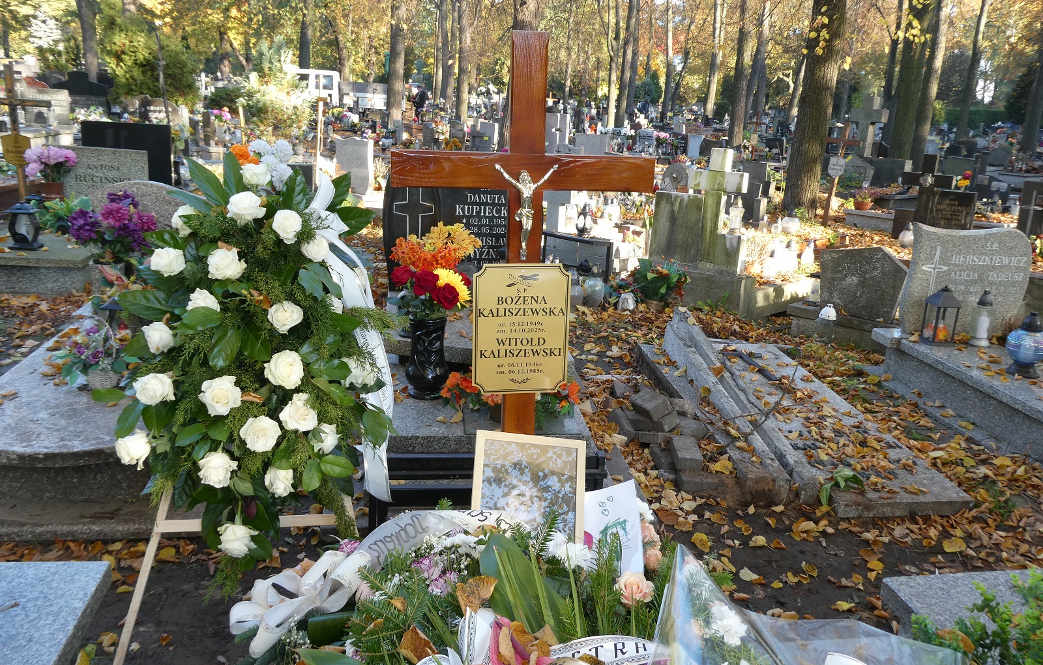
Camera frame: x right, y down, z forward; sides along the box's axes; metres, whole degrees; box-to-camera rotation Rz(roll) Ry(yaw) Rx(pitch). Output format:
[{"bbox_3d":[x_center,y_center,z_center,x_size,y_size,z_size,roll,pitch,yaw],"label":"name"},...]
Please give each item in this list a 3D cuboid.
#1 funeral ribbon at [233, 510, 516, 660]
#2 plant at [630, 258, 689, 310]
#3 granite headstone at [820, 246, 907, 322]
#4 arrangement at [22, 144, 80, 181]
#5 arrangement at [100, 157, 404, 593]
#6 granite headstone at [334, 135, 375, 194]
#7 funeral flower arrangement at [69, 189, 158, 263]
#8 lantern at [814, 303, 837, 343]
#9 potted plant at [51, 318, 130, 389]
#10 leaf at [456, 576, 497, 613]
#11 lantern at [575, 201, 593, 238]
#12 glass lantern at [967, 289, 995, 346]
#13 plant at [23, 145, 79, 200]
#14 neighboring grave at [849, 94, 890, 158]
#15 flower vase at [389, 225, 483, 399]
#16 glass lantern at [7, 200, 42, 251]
[{"bbox_3d":[-0.345,0.601,2.050,0.680,0.310,0.280,0,16,-6],"label":"funeral ribbon"},{"bbox_3d":[1.009,-0.351,6.200,0.400,0.350,0.360,3,16,6],"label":"plant"},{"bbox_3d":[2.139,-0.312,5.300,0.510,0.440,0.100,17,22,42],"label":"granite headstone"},{"bbox_3d":[-4.051,-1.460,7.270,0.413,0.319,0.359,-9,19,-29],"label":"arrangement"},{"bbox_3d":[-0.655,0.081,2.080,0.720,1.030,0.360,-1,8,-10],"label":"arrangement"},{"bbox_3d":[-2.100,-2.109,10.600,0.620,0.690,0.100,15,21,39],"label":"granite headstone"},{"bbox_3d":[-2.170,-0.566,4.500,0.426,0.383,0.370,-8,18,-26],"label":"funeral flower arrangement"},{"bbox_3d":[1.909,-0.059,5.300,0.125,0.225,0.125,8,17,20],"label":"lantern"},{"bbox_3d":[-1.712,0.082,3.360,0.273,0.275,0.237,-8,18,-27],"label":"potted plant"},{"bbox_3d":[-0.082,0.481,1.550,0.075,0.060,0.035,1,16,5],"label":"leaf"},{"bbox_3d":[0.513,-0.916,6.900,0.139,0.291,0.139,0,16,0],"label":"lantern"},{"bbox_3d":[2.407,-0.071,4.420,0.110,0.309,0.110,8,18,27],"label":"glass lantern"},{"bbox_3d":[-4.068,-1.388,7.300,0.408,0.461,0.355,-9,19,-29],"label":"plant"},{"bbox_3d":[5.043,-2.999,12.300,0.200,0.868,0.470,-14,21,-40],"label":"neighboring grave"},{"bbox_3d":[-0.331,-0.085,3.250,0.340,0.660,0.280,1,16,-3],"label":"flower vase"},{"bbox_3d":[-3.411,-0.735,5.800,0.155,0.335,0.155,-2,16,-12],"label":"glass lantern"}]

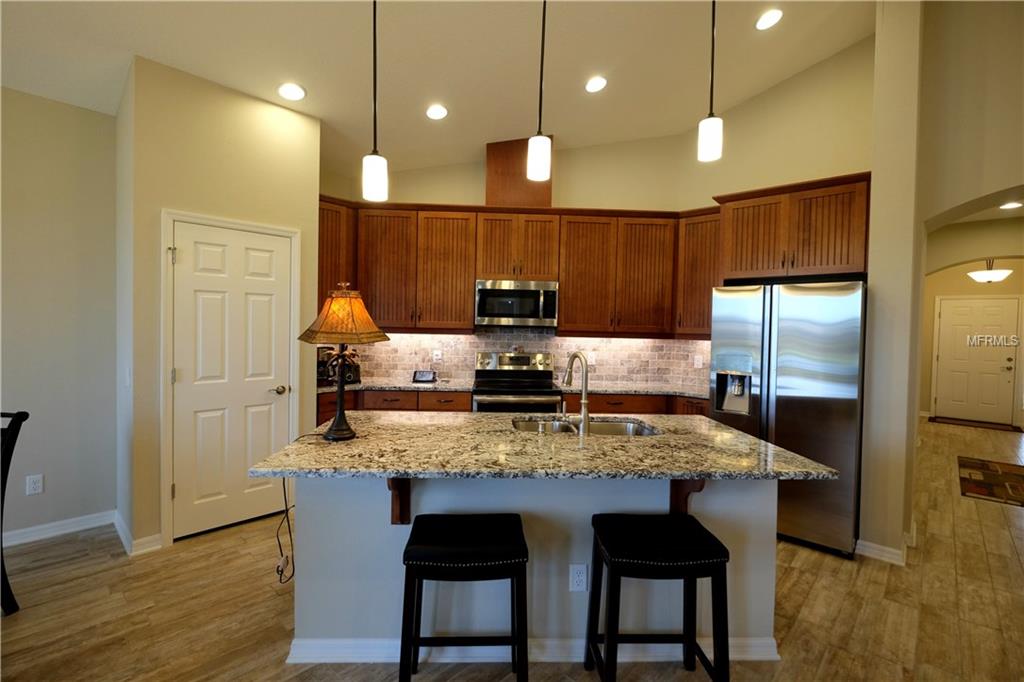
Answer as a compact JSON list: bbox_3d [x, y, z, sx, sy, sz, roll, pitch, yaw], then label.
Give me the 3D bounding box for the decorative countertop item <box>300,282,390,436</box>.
[{"bbox_3d":[-0.740,0.079,1.976,0.400,0.675,0.400,1,2,-2],"label":"decorative countertop item"}]

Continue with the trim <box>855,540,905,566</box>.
[{"bbox_3d":[2.320,1.333,2.868,0.250,0.090,0.016,2,2,43],"label":"trim"}]

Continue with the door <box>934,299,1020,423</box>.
[{"bbox_3d":[7.768,0.325,7.625,0.914,2.030,0.050,3,2,43],"label":"door"}]

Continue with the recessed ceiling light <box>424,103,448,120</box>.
[{"bbox_3d":[-0.600,-1.827,3.609,0.190,0.040,0.190,-9,-8,-1],"label":"recessed ceiling light"}]

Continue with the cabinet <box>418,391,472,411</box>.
[{"bbox_3d":[-0.594,0.832,4.216,0.475,0.870,0.610,1,2,-2],"label":"cabinet"}]

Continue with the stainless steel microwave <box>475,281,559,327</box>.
[{"bbox_3d":[0.043,-0.335,4.337,0.757,0.420,0.400,1,2,-2],"label":"stainless steel microwave"}]

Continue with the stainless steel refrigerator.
[{"bbox_3d":[2.101,0.481,3.448,0.910,1.760,0.820,2,2,43],"label":"stainless steel refrigerator"}]

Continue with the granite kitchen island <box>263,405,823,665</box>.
[{"bbox_3d":[0.110,0.896,2.138,2.100,0.915,1.075,1,1,-2],"label":"granite kitchen island"}]

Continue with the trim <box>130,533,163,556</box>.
[{"bbox_3d":[-2.249,1.250,2.795,0.016,0.090,0.150,2,2,43],"label":"trim"}]

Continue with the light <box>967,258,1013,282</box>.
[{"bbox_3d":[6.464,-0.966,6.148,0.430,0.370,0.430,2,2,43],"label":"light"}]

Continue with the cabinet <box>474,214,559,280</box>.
[{"bbox_3d":[0.050,-0.853,4.331,0.762,0.610,0.330,1,1,-2],"label":"cabinet"}]

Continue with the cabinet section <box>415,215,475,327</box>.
[{"bbox_3d":[-0.603,-0.642,4.296,0.528,1.060,0.335,1,1,-2],"label":"cabinet section"}]

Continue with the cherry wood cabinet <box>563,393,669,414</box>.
[{"bbox_3d":[0.884,0.880,4.257,0.930,0.880,0.600,1,1,-2],"label":"cherry wood cabinet"}]

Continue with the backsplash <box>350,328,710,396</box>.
[{"bbox_3d":[0.040,0.130,4.521,3.300,0.480,0.040,1,2,-2],"label":"backsplash"}]

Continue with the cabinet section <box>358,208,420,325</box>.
[{"bbox_3d":[-1.129,-0.651,4.277,0.525,1.060,0.335,1,1,-2],"label":"cabinet section"}]

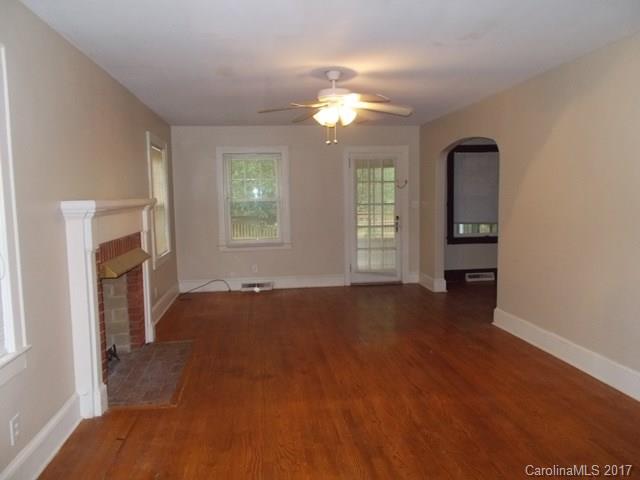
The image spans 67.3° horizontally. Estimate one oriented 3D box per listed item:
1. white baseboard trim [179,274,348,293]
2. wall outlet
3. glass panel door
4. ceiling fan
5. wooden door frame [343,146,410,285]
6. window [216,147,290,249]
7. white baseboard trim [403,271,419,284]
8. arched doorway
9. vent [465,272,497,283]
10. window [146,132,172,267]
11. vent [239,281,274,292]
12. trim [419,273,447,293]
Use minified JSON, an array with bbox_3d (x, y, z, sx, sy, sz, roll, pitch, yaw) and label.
[{"bbox_3d":[-0.847,0.665,7.267,2.505,0.187,0.022,-2,5,-7],"label":"white baseboard trim"},{"bbox_3d":[-1.447,0.904,2.287,0.010,0.120,0.083,-2,5,-7],"label":"wall outlet"},{"bbox_3d":[0.865,-0.315,7.433,0.842,2.020,0.050,-2,5,-7],"label":"glass panel door"},{"bbox_3d":[0.129,-1.115,4.089,1.340,0.590,1.320,-2,5,-7],"label":"ceiling fan"},{"bbox_3d":[0.872,-0.360,7.452,1.016,2.135,0.125,-2,5,-7],"label":"wooden door frame"},{"bbox_3d":[-0.975,-0.608,7.166,1.090,1.526,0.100,-2,5,-7],"label":"window"},{"bbox_3d":[1.467,0.597,7.570,0.214,0.187,0.022,-2,5,-7],"label":"white baseboard trim"},{"bbox_3d":[1.838,-0.190,5.974,0.155,2.038,1.795,-2,5,-7],"label":"arched doorway"},{"bbox_3d":[2.574,0.595,7.693,0.500,0.130,0.050,-2,5,-7],"label":"vent"},{"bbox_3d":[-1.991,-0.478,5.941,0.100,1.530,1.080,-2,5,-7],"label":"window"},{"bbox_3d":[-0.948,0.703,7.218,0.474,0.125,0.070,-2,5,-7],"label":"vent"},{"bbox_3d":[1.684,0.621,7.254,0.177,0.190,0.687,-2,5,-7],"label":"trim"}]

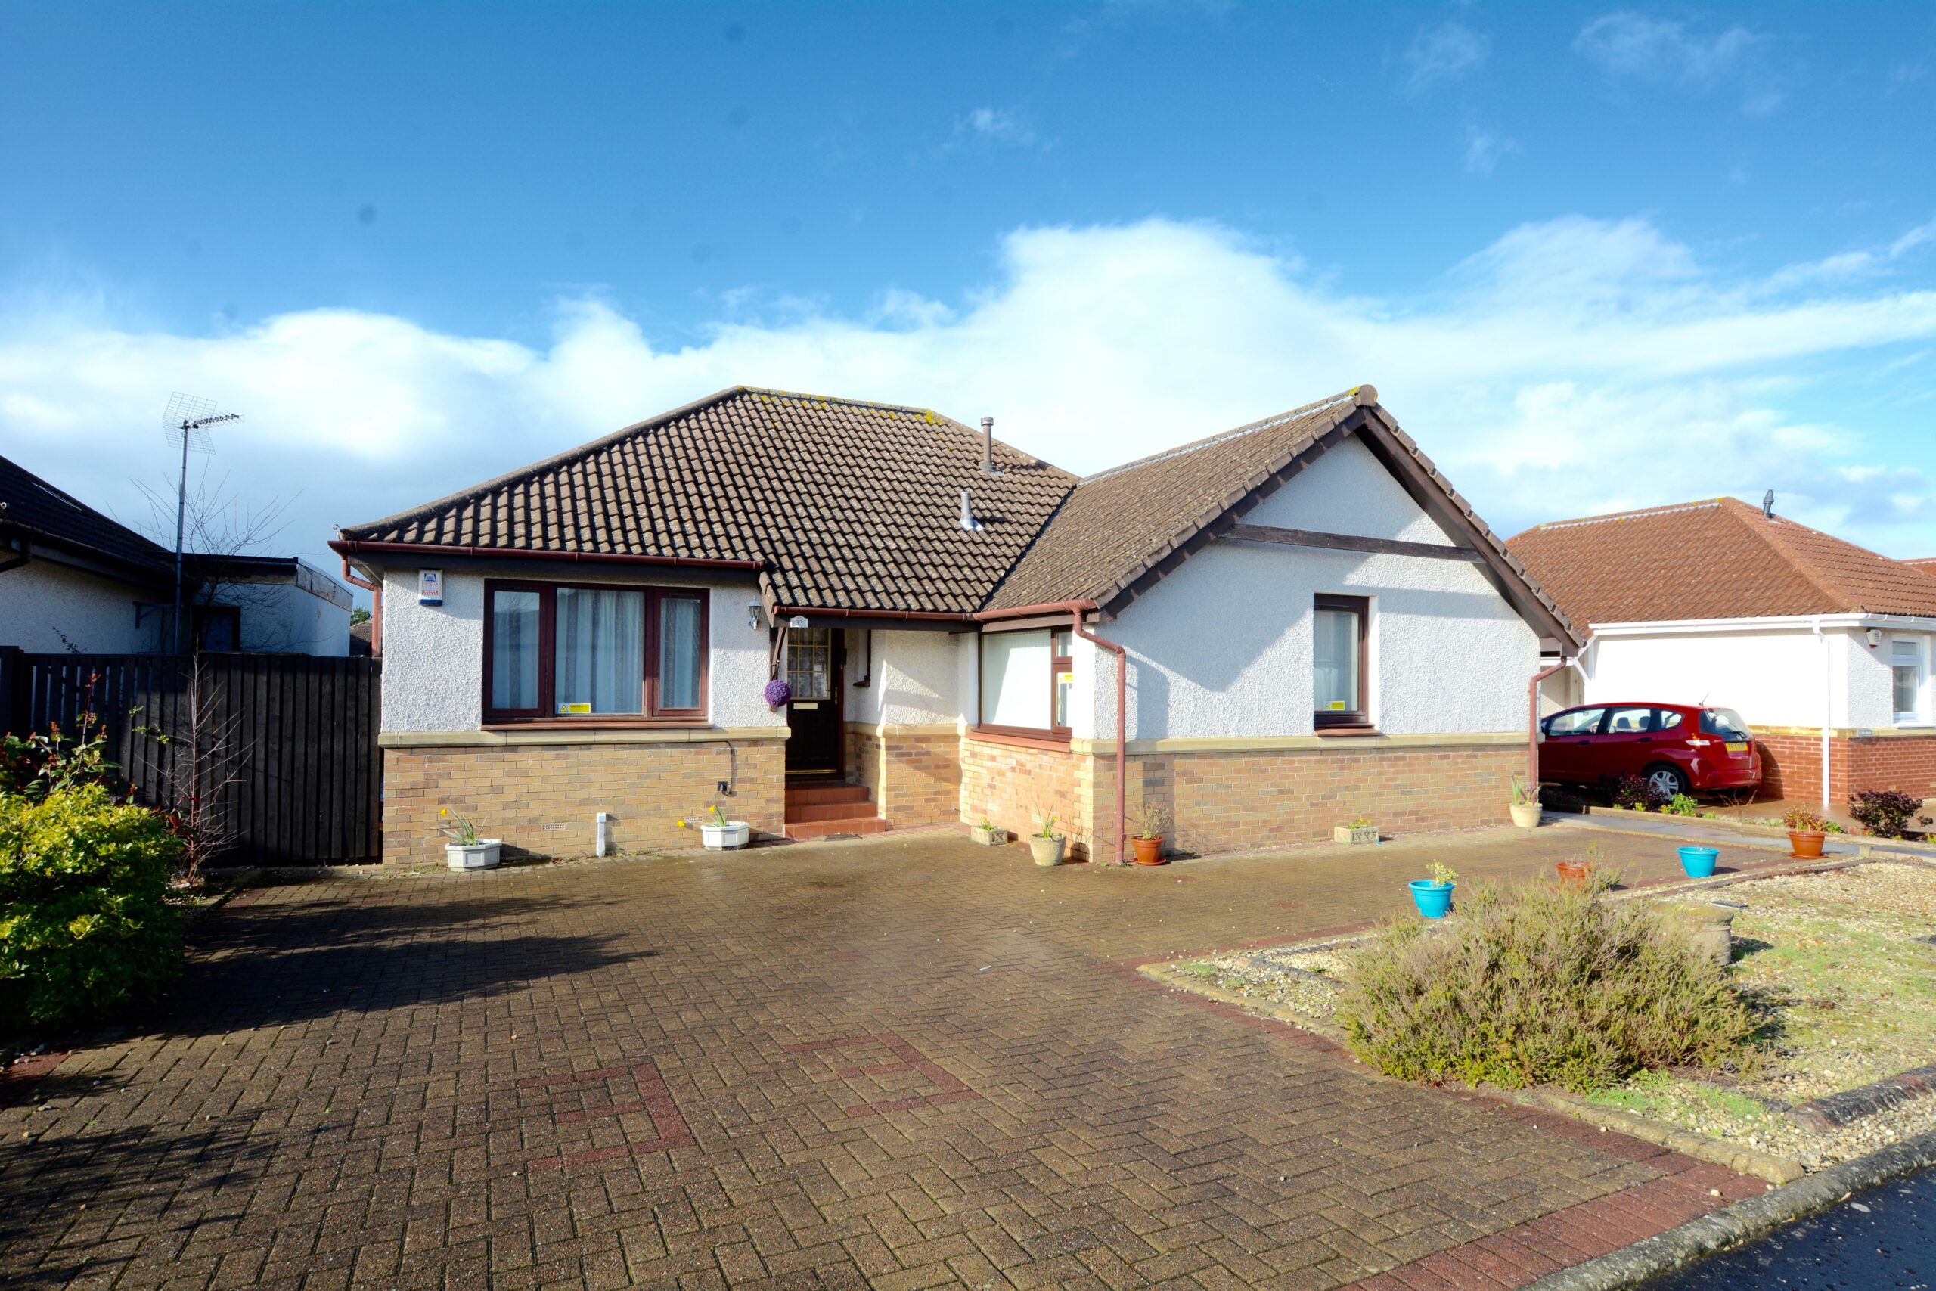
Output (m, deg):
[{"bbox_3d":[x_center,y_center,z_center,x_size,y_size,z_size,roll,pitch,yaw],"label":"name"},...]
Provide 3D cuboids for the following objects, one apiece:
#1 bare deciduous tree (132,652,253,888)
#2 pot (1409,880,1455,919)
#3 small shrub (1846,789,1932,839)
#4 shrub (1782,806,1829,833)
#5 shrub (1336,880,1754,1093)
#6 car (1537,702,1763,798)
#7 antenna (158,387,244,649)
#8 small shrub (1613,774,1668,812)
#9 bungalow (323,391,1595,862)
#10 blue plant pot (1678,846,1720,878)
[{"bbox_3d":[-6.439,0.996,8.470,0.880,1.980,0.880,1,-2,-25],"label":"bare deciduous tree"},{"bbox_3d":[3.146,1.706,6.913,0.285,0.222,0.285,1,-1,0],"label":"pot"},{"bbox_3d":[9.459,1.740,10.500,0.700,0.530,0.700,1,-2,-25],"label":"small shrub"},{"bbox_3d":[7.693,1.589,9.380,0.360,0.260,0.360,1,-2,-25],"label":"shrub"},{"bbox_3d":[2.464,1.350,4.509,1.620,0.660,1.550,1,-2,-25],"label":"shrub"},{"bbox_3d":[10.840,1.708,17.100,1.695,1.525,3.900,1,-2,-23],"label":"car"},{"bbox_3d":[-8.280,-1.150,11.200,1.150,3.300,0.500,0,-2,29],"label":"antenna"},{"bbox_3d":[8.545,1.885,13.000,0.650,0.500,0.650,1,-2,-25],"label":"small shrub"},{"bbox_3d":[-0.987,-0.756,13.852,12.300,5.750,10.800,1,-2,-25],"label":"bungalow"},{"bbox_3d":[5.971,1.769,8.343,0.285,0.225,0.285,1,-1,0],"label":"blue plant pot"}]

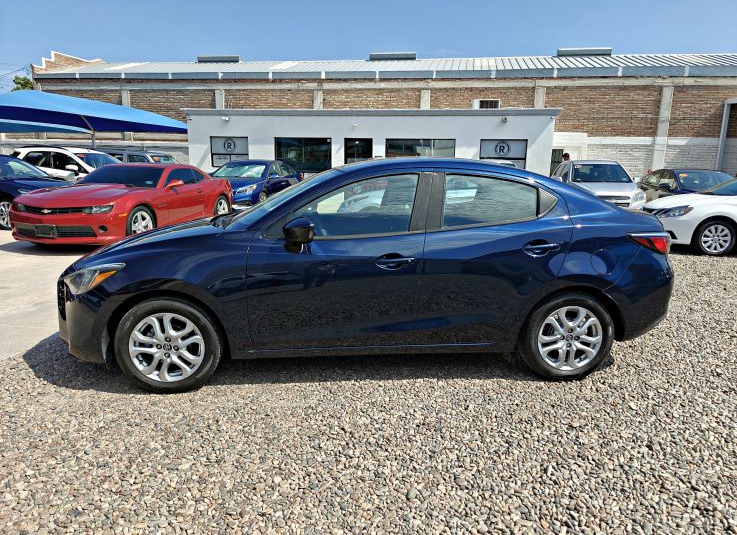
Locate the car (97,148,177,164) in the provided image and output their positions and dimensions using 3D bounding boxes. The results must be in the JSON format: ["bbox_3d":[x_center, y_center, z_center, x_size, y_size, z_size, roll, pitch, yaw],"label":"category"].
[{"bbox_3d":[-7.651,-3.194,17.202,4.650,1.750,1.870,4,12,15],"label":"car"}]

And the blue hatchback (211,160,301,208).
[{"bbox_3d":[-3.436,-2.431,14.470,1.860,1.475,4.850,3,12,10],"label":"blue hatchback"}]

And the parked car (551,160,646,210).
[{"bbox_3d":[6.074,-2.100,13.430,1.850,1.690,4.720,3,12,11],"label":"parked car"}]

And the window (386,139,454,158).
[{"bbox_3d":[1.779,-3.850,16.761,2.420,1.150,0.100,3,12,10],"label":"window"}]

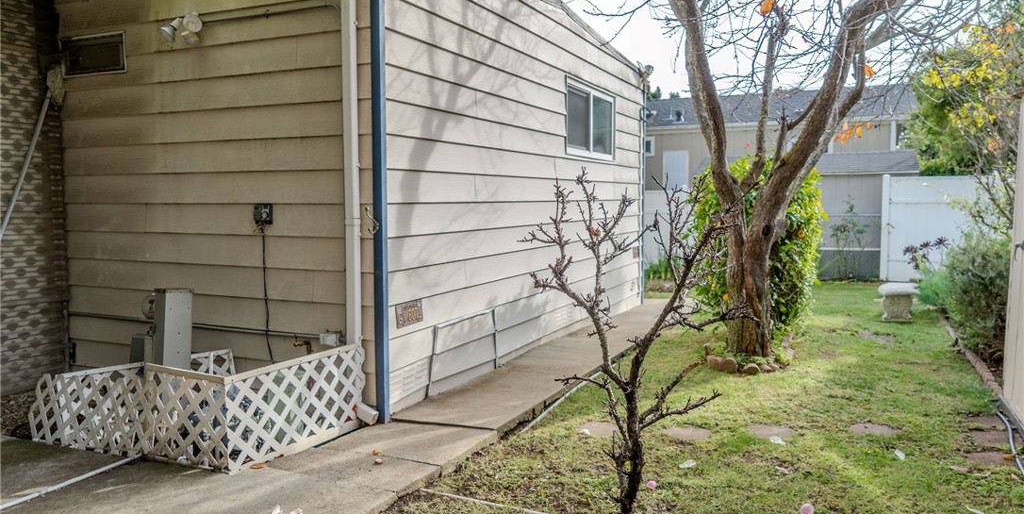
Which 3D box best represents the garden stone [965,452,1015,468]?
[{"bbox_3d":[2.560,1.095,3.640,0.280,0.045,0.230,2,5,20],"label":"garden stone"}]

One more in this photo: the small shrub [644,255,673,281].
[{"bbox_3d":[2.442,0.212,11.283,0.500,0.420,0.450,2,5,26],"label":"small shrub"}]

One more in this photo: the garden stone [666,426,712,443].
[{"bbox_3d":[1.054,1.062,4.041,0.280,0.045,0.280,1,5,15],"label":"garden stone"}]

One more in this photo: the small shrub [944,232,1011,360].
[{"bbox_3d":[4.763,0.284,6.803,0.750,1.100,1.100,2,5,26],"label":"small shrub"}]

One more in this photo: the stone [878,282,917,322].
[{"bbox_3d":[4.553,0.514,8.032,0.440,0.430,0.450,2,5,26],"label":"stone"}]

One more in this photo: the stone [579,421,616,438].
[{"bbox_3d":[0.534,1.055,4.121,0.270,0.045,0.280,1,5,7],"label":"stone"}]

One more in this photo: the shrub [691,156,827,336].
[{"bbox_3d":[2.654,-0.116,7.271,1.400,1.850,1.300,2,5,20],"label":"shrub"}]

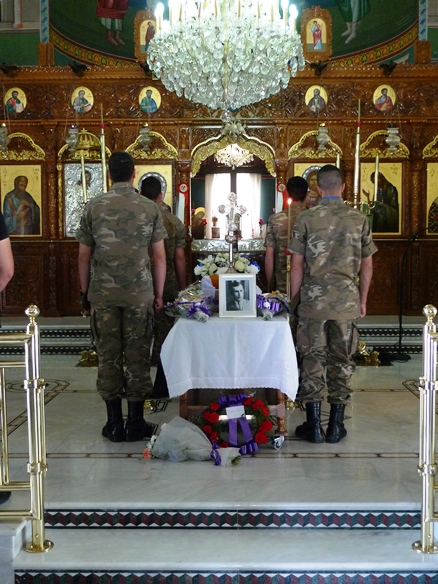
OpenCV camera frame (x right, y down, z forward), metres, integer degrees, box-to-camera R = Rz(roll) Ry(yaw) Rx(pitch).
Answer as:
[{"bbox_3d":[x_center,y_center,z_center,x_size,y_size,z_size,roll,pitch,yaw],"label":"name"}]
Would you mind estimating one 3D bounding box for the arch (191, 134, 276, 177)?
[{"bbox_3d":[0.187,-1.755,8.909,1.107,0.541,0.130,0,4,1],"label":"arch"}]

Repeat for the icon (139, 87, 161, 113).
[{"bbox_3d":[-0.864,-2.414,8.692,0.283,0.336,0.030,0,4,1],"label":"icon"}]

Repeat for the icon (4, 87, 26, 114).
[{"bbox_3d":[-2.613,-2.460,8.899,0.287,0.348,0.050,0,4,1],"label":"icon"}]

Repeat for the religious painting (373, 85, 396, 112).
[{"bbox_3d":[2.076,-2.421,8.644,0.289,0.326,0.030,0,4,1],"label":"religious painting"}]

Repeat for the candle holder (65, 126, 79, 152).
[{"bbox_3d":[-1.783,-1.862,8.403,0.165,0.330,0.160,0,4,1],"label":"candle holder"}]

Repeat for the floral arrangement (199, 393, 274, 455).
[{"bbox_3d":[0.104,0.790,4.163,0.440,0.355,0.120,0,-10,1],"label":"floral arrangement"}]

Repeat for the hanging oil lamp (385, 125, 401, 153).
[{"bbox_3d":[2.068,-1.815,8.213,0.181,0.337,0.180,0,4,1],"label":"hanging oil lamp"}]

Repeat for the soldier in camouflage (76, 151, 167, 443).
[{"bbox_3d":[-0.616,0.025,4.397,0.565,1.802,0.350,0,4,1],"label":"soldier in camouflage"}]

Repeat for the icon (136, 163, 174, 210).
[{"bbox_3d":[-0.860,-1.174,8.875,0.527,0.892,0.040,0,4,1],"label":"icon"}]

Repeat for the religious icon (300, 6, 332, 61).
[{"bbox_3d":[1.226,-3.222,8.654,0.387,0.697,0.060,0,4,1],"label":"religious icon"}]

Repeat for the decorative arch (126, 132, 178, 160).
[{"bbox_3d":[-0.860,-1.879,8.915,0.678,0.363,0.100,0,4,1],"label":"decorative arch"}]

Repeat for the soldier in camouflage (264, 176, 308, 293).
[{"bbox_3d":[0.644,-0.032,5.607,0.540,1.779,0.320,0,4,1],"label":"soldier in camouflage"}]

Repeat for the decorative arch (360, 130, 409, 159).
[{"bbox_3d":[2.098,-1.862,8.741,0.629,0.353,0.070,0,4,1],"label":"decorative arch"}]

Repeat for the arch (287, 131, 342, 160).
[{"bbox_3d":[1.233,-1.885,8.885,0.680,0.374,0.100,0,4,1],"label":"arch"}]

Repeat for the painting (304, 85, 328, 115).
[{"bbox_3d":[1.224,-2.413,8.658,0.281,0.339,0.030,0,4,1],"label":"painting"}]

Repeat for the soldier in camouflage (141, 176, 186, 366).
[{"bbox_3d":[-0.542,-0.029,5.628,0.540,1.779,0.320,0,4,1],"label":"soldier in camouflage"}]

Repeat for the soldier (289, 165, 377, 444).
[{"bbox_3d":[0.716,0.066,4.354,0.550,1.713,0.350,0,4,1],"label":"soldier"}]

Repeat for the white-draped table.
[{"bbox_3d":[0.054,0.529,4.699,0.860,0.790,1.150,0,4,1],"label":"white-draped table"}]

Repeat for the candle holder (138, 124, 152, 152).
[{"bbox_3d":[-0.889,-1.865,8.391,0.164,0.329,0.160,0,4,1],"label":"candle holder"}]

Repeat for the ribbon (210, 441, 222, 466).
[{"bbox_3d":[-0.015,0.898,3.892,0.070,0.125,0.100,0,4,1],"label":"ribbon"}]

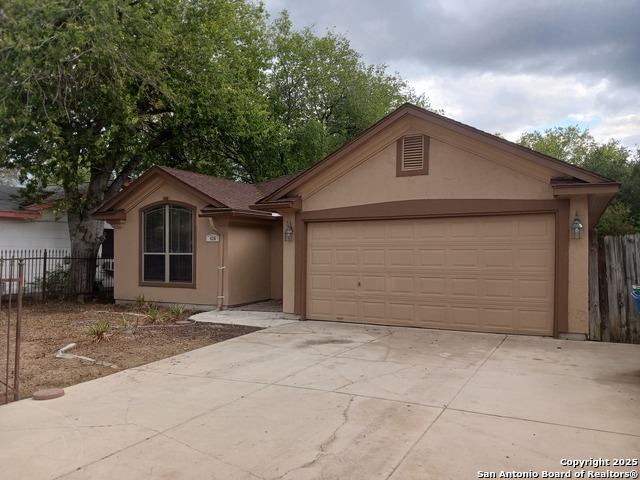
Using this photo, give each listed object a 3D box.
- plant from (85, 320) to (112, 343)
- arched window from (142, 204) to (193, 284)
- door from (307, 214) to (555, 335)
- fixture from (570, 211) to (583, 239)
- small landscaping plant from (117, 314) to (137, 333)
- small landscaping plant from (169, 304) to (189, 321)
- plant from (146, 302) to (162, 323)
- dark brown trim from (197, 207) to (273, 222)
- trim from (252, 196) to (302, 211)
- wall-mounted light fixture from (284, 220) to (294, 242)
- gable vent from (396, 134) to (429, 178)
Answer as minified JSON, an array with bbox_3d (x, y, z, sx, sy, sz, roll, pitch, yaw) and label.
[{"bbox_3d":[-3.900,1.571,8.791,0.484,0.301,0.484,-1,-1,28],"label":"plant"},{"bbox_3d":[-4.091,0.093,13.430,1.800,2.110,0.100,-1,-2,27],"label":"arched window"},{"bbox_3d":[1.885,0.633,9.742,4.880,2.120,0.080,-1,-1,28],"label":"door"},{"bbox_3d":[4.222,-0.255,8.216,0.190,0.460,0.220,-1,-2,27],"label":"fixture"},{"bbox_3d":[-3.741,1.592,9.668,0.387,0.290,0.387,-1,-1,28],"label":"small landscaping plant"},{"bbox_3d":[-3.212,1.613,11.350,0.443,0.284,0.443,-1,-1,28],"label":"small landscaping plant"},{"bbox_3d":[-3.572,1.549,10.776,0.334,0.393,0.334,-1,-1,28],"label":"plant"},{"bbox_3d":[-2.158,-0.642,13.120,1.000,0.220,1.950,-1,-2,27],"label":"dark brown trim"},{"bbox_3d":[-0.931,-0.785,10.883,1.060,0.270,0.420,-1,-1,28],"label":"trim"},{"bbox_3d":[-0.660,-0.182,10.702,0.190,0.460,0.220,-1,-2,27],"label":"wall-mounted light fixture"},{"bbox_3d":[1.796,-1.629,9.621,0.620,0.820,0.080,-1,-2,27],"label":"gable vent"}]

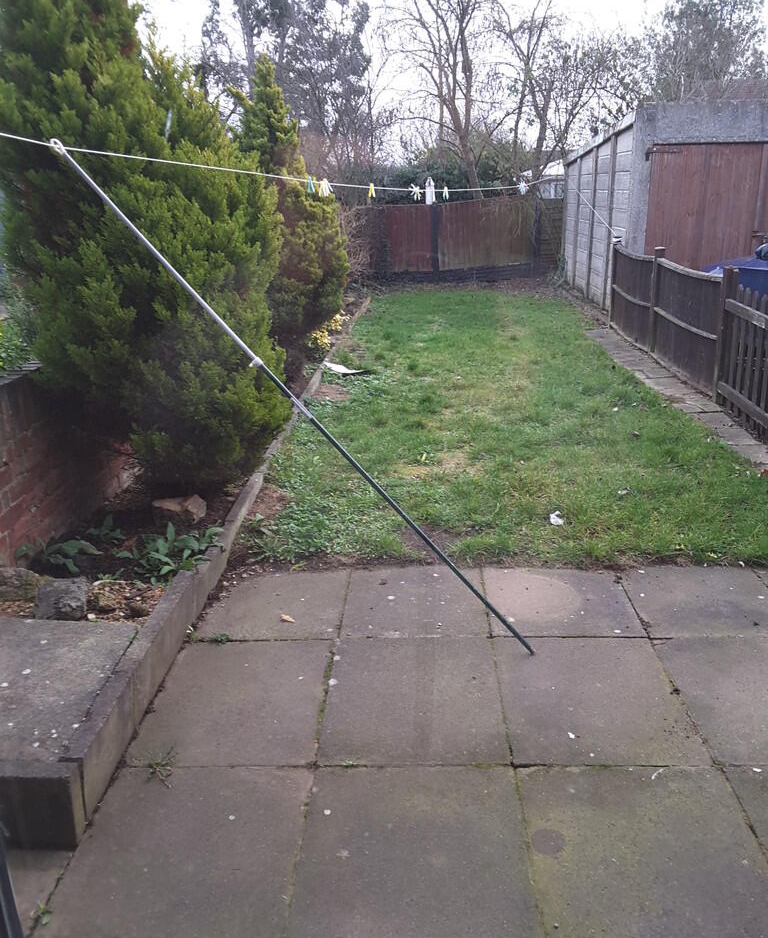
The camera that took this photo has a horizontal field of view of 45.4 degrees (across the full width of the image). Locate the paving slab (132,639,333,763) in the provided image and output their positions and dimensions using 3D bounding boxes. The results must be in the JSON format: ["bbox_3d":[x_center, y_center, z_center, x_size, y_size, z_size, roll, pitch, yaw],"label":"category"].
[{"bbox_3d":[-0.486,0.810,3.195,0.591,0.050,0.810,-1,17,2],"label":"paving slab"}]

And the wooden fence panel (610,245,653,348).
[{"bbox_3d":[2.631,-1.838,9.766,0.050,0.900,1.860,-1,17,2],"label":"wooden fence panel"}]

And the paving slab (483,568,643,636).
[{"bbox_3d":[0.733,0.573,3.866,0.591,0.050,0.690,-1,17,2],"label":"paving slab"}]

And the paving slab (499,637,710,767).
[{"bbox_3d":[0.708,0.793,3.147,0.591,0.050,0.810,-1,17,2],"label":"paving slab"}]

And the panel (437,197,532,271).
[{"bbox_3d":[1.818,-4.237,16.427,1.780,1.200,0.050,-1,17,2],"label":"panel"}]

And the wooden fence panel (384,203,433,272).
[{"bbox_3d":[0.432,-4.157,16.501,0.900,1.170,0.050,-1,17,2],"label":"wooden fence panel"}]

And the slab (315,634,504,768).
[{"bbox_3d":[0.109,0.801,3.171,0.591,0.050,0.810,-1,17,2],"label":"slab"}]

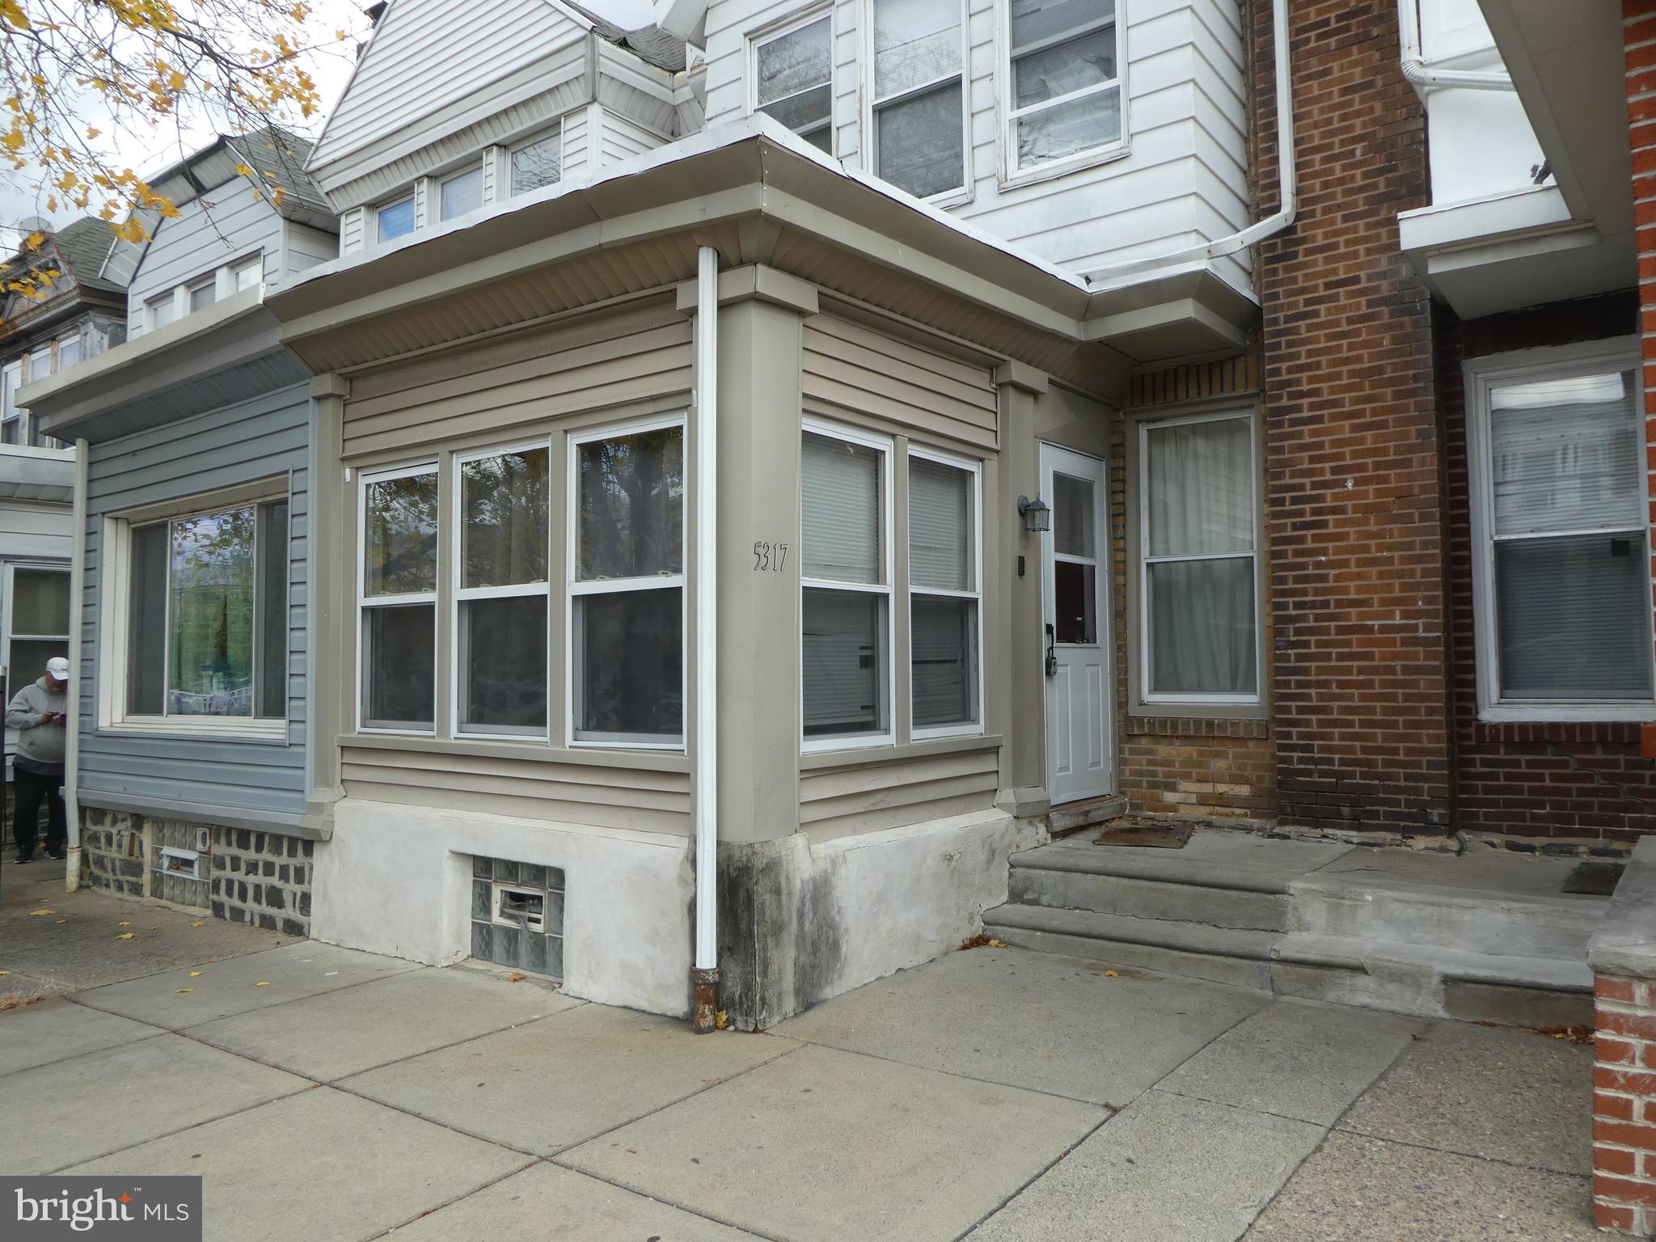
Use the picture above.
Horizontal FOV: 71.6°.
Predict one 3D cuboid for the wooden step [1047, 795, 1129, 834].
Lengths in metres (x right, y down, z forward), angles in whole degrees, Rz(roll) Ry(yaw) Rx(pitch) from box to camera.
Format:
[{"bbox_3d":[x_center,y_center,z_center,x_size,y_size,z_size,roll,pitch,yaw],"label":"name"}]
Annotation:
[{"bbox_3d":[1.495,1.132,6.780,0.150,0.110,1.012,-2,-3,37],"label":"wooden step"}]

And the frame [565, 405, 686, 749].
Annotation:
[{"bbox_3d":[-0.843,-0.149,4.962,0.740,1.410,0.100,-2,-3,37],"label":"frame"}]

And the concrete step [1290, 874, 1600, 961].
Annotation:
[{"bbox_3d":[2.574,1.224,4.813,1.200,0.240,0.290,-2,-3,37],"label":"concrete step"}]

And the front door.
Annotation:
[{"bbox_3d":[1.474,0.023,6.767,0.060,2.050,0.790,-2,-3,38],"label":"front door"}]

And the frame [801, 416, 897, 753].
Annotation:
[{"bbox_3d":[0.101,-0.127,5.029,0.070,1.370,0.670,-2,-3,38],"label":"frame"}]

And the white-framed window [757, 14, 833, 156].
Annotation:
[{"bbox_3d":[-0.242,-3.293,7.730,0.710,1.470,0.080,-2,-3,36],"label":"white-framed window"}]

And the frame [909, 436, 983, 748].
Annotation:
[{"bbox_3d":[0.564,-0.127,5.742,0.100,1.415,0.718,-2,-3,37],"label":"frame"}]

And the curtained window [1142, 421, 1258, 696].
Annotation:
[{"bbox_3d":[2.298,-0.370,7.083,0.711,1.753,0.100,-2,-3,37],"label":"curtained window"}]

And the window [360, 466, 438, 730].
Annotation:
[{"bbox_3d":[-2.204,-0.112,5.982,0.712,1.401,0.100,-2,-3,37],"label":"window"}]

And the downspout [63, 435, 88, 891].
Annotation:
[{"bbox_3d":[-5.245,0.290,8.042,0.085,3.150,0.100,-2,-3,36],"label":"downspout"}]

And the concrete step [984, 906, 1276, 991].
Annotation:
[{"bbox_3d":[1.406,1.503,5.359,1.380,0.165,0.290,-2,-3,37],"label":"concrete step"}]

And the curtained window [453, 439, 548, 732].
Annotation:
[{"bbox_3d":[-1.526,-0.133,5.473,0.743,1.409,0.100,-2,-3,37],"label":"curtained window"}]

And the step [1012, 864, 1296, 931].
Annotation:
[{"bbox_3d":[1.547,1.304,5.567,1.380,0.235,0.290,-2,-3,37],"label":"step"}]

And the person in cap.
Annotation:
[{"bbox_3d":[-6.511,1.131,9.512,0.420,1.680,0.560,-2,-3,38],"label":"person in cap"}]

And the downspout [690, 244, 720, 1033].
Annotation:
[{"bbox_3d":[-0.473,0.039,4.434,0.100,3.040,0.100,0,-3,0],"label":"downspout"}]

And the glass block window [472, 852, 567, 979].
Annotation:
[{"bbox_3d":[-1.411,1.377,5.402,0.731,0.500,0.090,-2,-3,37],"label":"glass block window"}]

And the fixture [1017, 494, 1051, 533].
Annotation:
[{"bbox_3d":[1.122,-0.576,6.176,0.160,0.207,0.136,-2,-3,37],"label":"fixture"}]

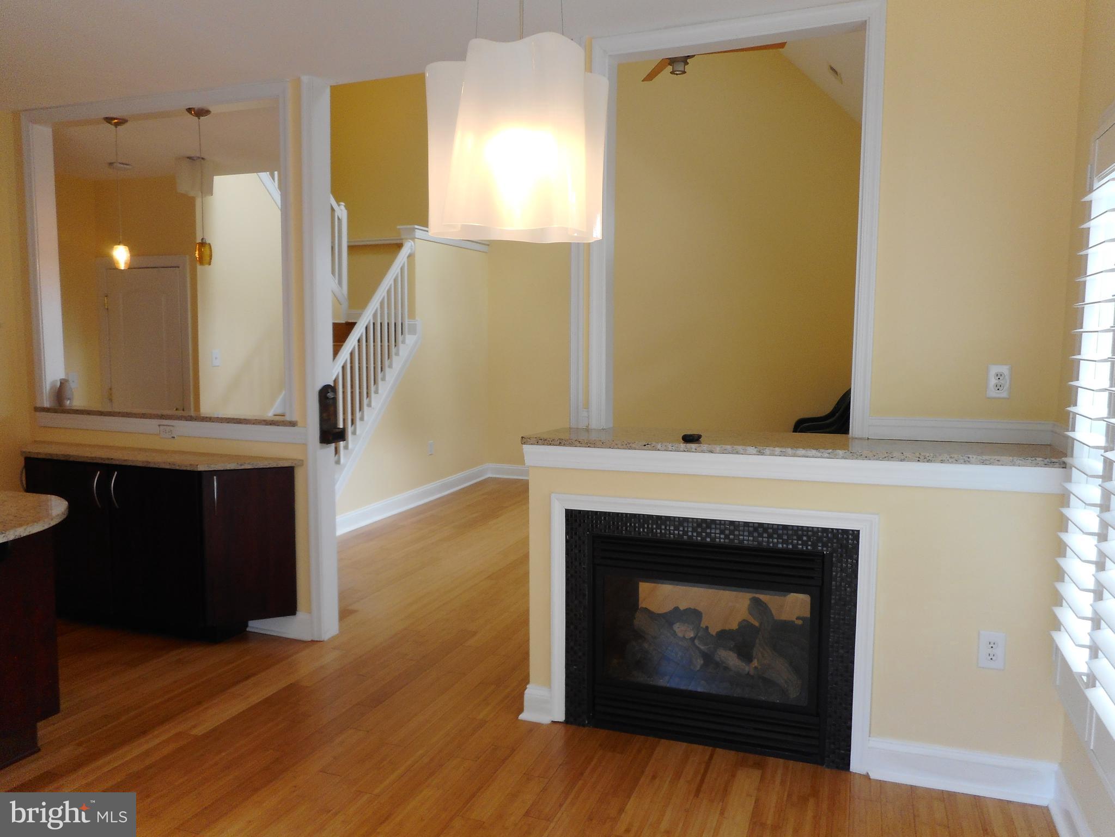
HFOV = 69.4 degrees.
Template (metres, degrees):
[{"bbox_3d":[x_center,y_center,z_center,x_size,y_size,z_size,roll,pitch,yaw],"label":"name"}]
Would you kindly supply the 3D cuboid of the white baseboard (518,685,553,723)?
[{"bbox_3d":[-0.078,1.109,3.126,0.125,0.134,0.024,2,5,18],"label":"white baseboard"}]

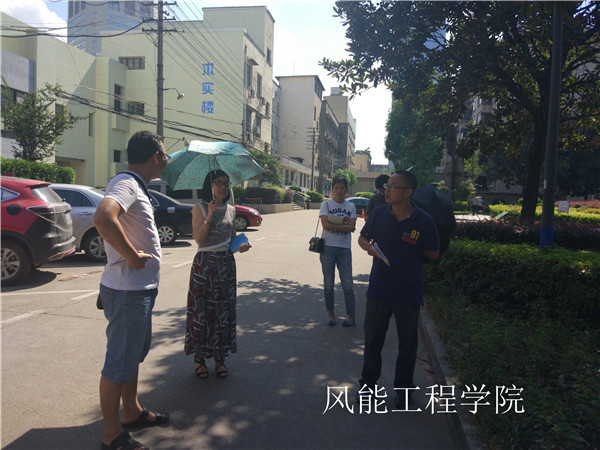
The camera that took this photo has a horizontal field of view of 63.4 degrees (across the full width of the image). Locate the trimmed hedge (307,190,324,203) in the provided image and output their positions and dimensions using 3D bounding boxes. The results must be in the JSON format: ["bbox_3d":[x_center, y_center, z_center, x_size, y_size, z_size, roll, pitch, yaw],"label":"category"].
[{"bbox_3d":[1.629,-2.943,51.000,1.900,1.250,2.300,1,4,11],"label":"trimmed hedge"}]

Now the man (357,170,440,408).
[{"bbox_3d":[0.721,0.450,3.550,0.600,1.690,0.400,2,4,19],"label":"man"}]

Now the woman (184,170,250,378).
[{"bbox_3d":[-0.683,0.380,3.970,0.520,1.640,0.420,0,4,-16],"label":"woman"}]

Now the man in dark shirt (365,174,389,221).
[{"bbox_3d":[1.013,0.255,5.750,0.500,1.700,0.380,2,4,24],"label":"man in dark shirt"}]

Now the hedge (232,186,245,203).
[{"bbox_3d":[-4.057,-1.915,31.500,1.500,1.150,2.500,1,4,11],"label":"hedge"}]

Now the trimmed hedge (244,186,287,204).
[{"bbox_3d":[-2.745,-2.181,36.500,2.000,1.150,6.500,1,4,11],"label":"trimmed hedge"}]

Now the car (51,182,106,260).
[{"bbox_3d":[-5.550,-0.136,10.100,4.700,1.470,1.820,0,4,-16],"label":"car"}]

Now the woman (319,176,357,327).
[{"bbox_3d":[0.425,0.289,5.500,0.460,1.640,0.340,1,4,6],"label":"woman"}]

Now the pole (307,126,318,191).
[{"bbox_3d":[1.500,-6.924,56.000,1.450,8.600,0.400,0,4,-10],"label":"pole"}]

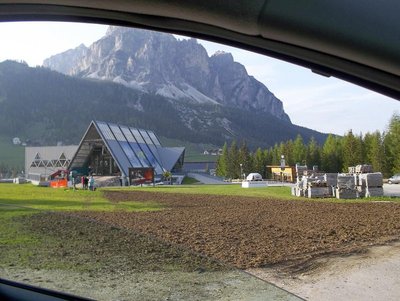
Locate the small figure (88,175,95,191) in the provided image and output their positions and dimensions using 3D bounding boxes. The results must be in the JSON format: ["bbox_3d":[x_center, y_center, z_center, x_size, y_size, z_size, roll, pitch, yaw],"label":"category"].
[{"bbox_3d":[-12.267,3.692,38.000,0.520,1.700,0.400,0,-5,0],"label":"small figure"}]

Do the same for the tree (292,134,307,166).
[{"bbox_3d":[19.277,1.114,65.000,2.712,8.428,2.712,0,-5,0],"label":"tree"}]

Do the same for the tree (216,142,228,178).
[{"bbox_3d":[4.896,2.122,73.000,2.611,7.724,2.611,0,-5,0],"label":"tree"}]

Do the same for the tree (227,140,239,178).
[{"bbox_3d":[7.072,1.904,73.000,2.611,8.377,2.611,0,-5,0],"label":"tree"}]

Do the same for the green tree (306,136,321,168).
[{"bbox_3d":[21.313,1.361,63.000,2.629,7.793,2.629,0,-5,0],"label":"green tree"}]

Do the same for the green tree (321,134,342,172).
[{"bbox_3d":[23.517,1.028,60.000,3.934,7.958,3.934,0,-5,0],"label":"green tree"}]

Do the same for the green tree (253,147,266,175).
[{"bbox_3d":[12.769,2.629,72.000,3.005,6.760,3.005,0,-5,0],"label":"green tree"}]

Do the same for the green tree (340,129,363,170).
[{"bbox_3d":[26.191,0.692,58.000,3.803,8.471,3.803,0,-5,0],"label":"green tree"}]

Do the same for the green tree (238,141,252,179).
[{"bbox_3d":[9.764,1.931,72.000,3.005,8.155,3.005,0,-5,0],"label":"green tree"}]

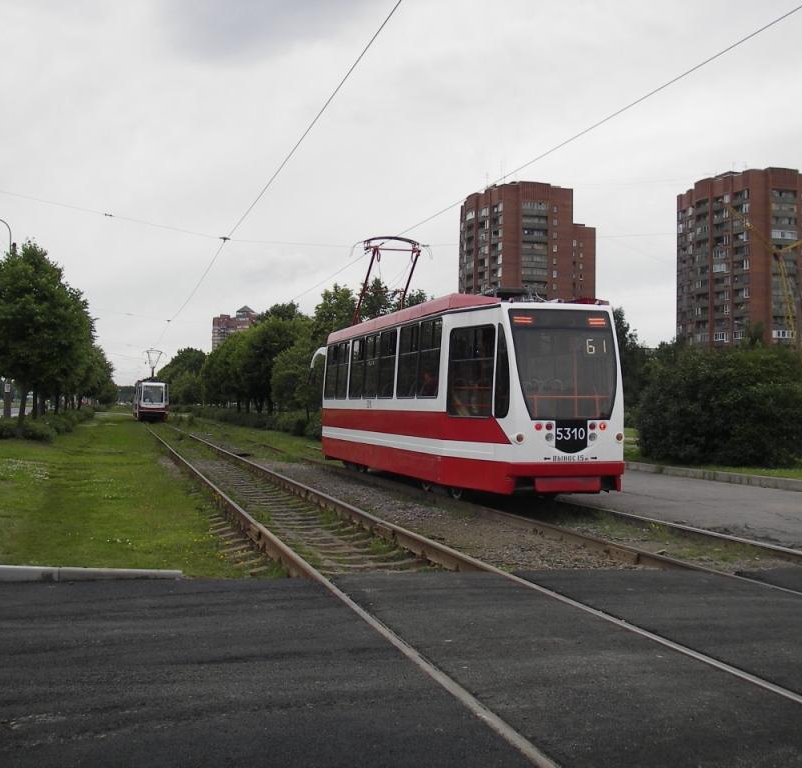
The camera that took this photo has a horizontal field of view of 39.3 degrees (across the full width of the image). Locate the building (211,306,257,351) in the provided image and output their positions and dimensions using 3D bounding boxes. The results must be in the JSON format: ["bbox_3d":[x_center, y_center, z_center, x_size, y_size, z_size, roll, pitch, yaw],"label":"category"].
[{"bbox_3d":[-87.804,-12.929,600.000,30.000,54.000,24.000,1,-1,-11],"label":"building"}]

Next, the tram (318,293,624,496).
[{"bbox_3d":[0.588,0.376,23.240,2.550,3.250,15.000,1,-1,-14],"label":"tram"}]

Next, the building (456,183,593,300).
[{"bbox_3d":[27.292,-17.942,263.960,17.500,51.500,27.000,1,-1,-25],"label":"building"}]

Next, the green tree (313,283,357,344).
[{"bbox_3d":[-3.846,-1.478,66.000,4.200,8.700,4.200,1,-1,-14],"label":"green tree"}]

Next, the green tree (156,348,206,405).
[{"bbox_3d":[-28.443,-0.025,145.000,6.200,8.800,6.200,1,-1,-14],"label":"green tree"}]

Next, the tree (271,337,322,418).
[{"bbox_3d":[-4.807,0.180,56.000,3.700,4.900,3.700,1,-1,-14],"label":"tree"}]

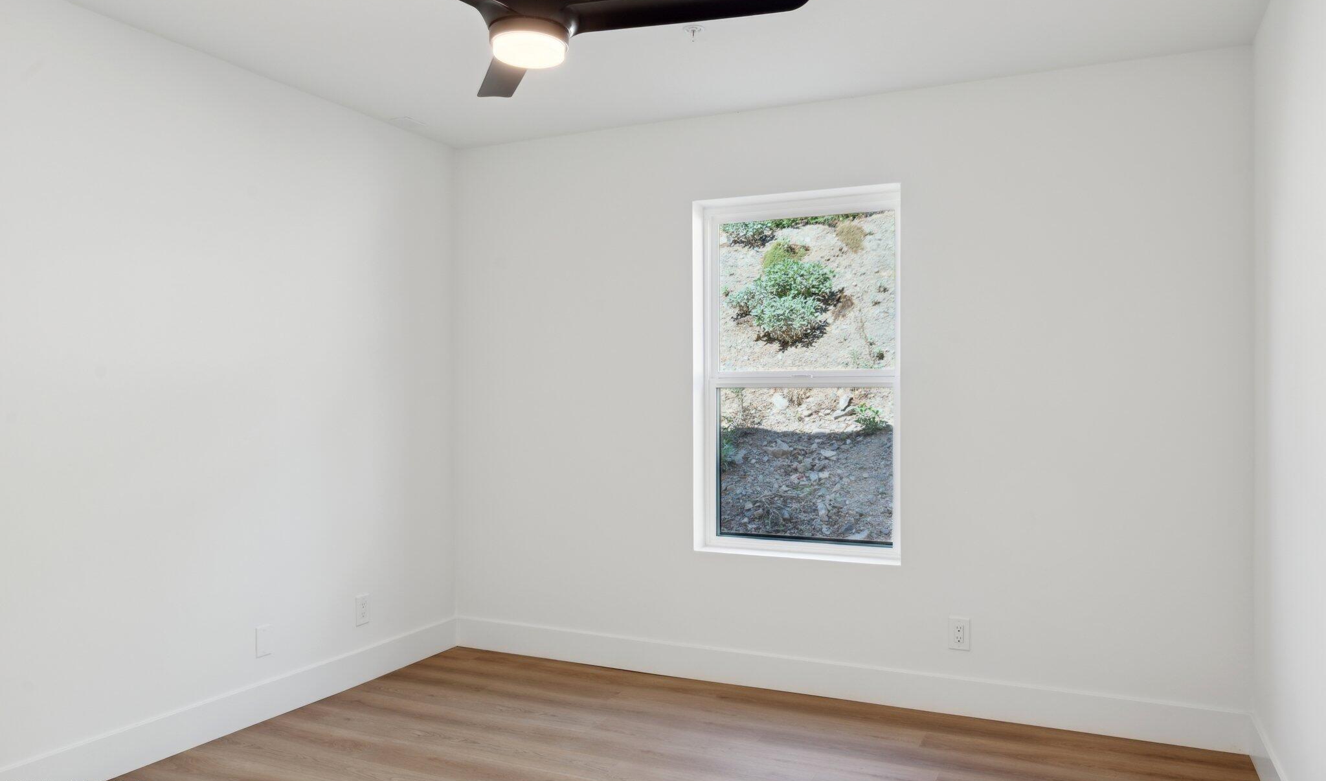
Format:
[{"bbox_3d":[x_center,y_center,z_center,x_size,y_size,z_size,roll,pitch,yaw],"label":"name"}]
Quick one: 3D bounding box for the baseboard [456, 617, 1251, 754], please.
[{"bbox_3d":[0.503,1.179,3.669,3.302,0.139,0.016,0,0,23],"label":"baseboard"}]

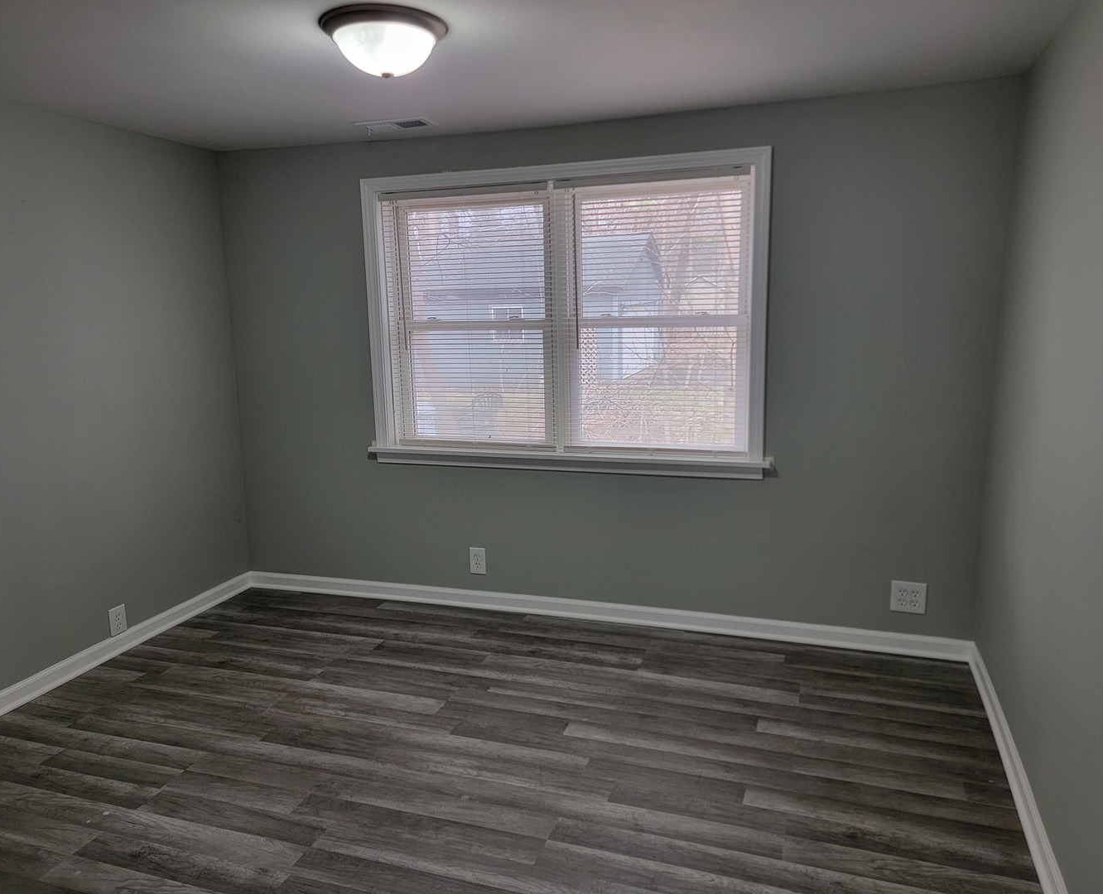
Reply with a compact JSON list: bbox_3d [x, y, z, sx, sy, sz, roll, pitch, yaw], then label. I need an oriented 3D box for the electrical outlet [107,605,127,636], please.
[{"bbox_3d":[-1.815,0.730,3.471,0.008,0.116,0.081,2,11,19],"label":"electrical outlet"}]

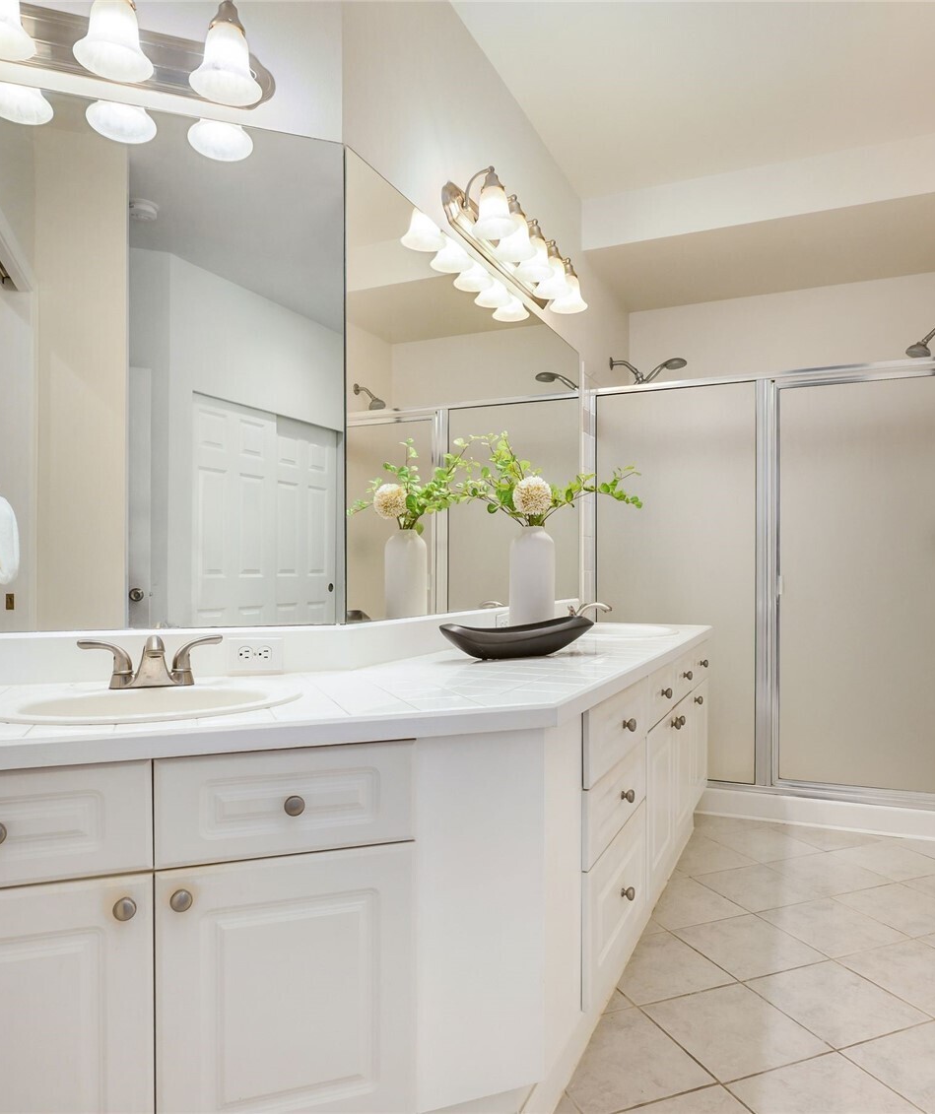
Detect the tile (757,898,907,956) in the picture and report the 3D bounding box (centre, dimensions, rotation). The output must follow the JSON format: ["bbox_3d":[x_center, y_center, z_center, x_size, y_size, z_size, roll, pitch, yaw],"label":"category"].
[{"bbox_3d":[1.089,1.114,2.233,0.304,0.010,0.304,0,-1,-20],"label":"tile"}]

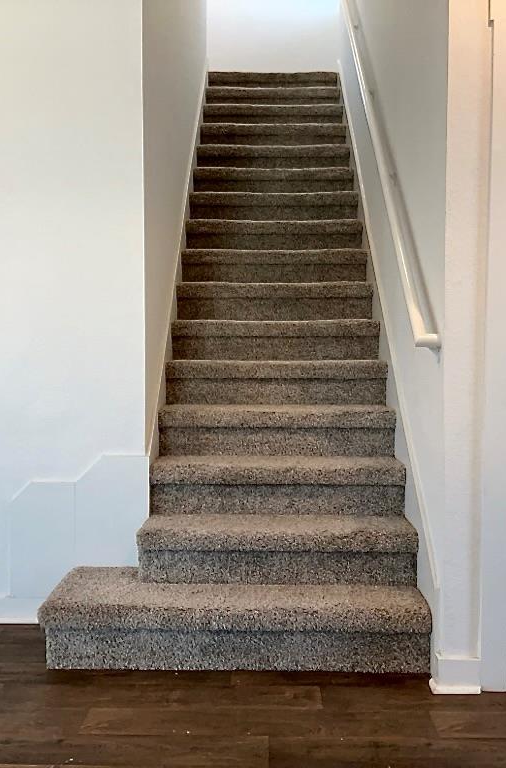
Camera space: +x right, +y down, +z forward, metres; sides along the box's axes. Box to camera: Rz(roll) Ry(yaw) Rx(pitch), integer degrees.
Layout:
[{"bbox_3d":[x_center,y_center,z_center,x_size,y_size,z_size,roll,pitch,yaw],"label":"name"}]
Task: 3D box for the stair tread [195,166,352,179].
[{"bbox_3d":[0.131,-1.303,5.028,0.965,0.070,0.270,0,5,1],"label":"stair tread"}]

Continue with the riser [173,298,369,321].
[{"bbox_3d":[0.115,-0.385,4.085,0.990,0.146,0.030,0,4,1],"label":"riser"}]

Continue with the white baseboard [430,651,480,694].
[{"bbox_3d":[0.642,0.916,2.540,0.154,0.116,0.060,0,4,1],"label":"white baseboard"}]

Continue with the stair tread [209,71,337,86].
[{"bbox_3d":[0.151,-2.328,6.166,0.983,0.078,0.261,0,3,1],"label":"stair tread"}]

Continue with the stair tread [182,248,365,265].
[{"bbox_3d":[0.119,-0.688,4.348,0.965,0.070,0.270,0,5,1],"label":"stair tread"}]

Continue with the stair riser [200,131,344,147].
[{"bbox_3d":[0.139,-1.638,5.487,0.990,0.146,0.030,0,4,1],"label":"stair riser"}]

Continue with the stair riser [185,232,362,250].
[{"bbox_3d":[0.122,-0.790,4.493,0.965,0.125,0.030,0,5,1],"label":"stair riser"}]

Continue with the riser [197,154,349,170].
[{"bbox_3d":[0.133,-1.406,5.173,0.965,0.125,0.030,0,5,1],"label":"riser"}]

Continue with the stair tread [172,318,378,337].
[{"bbox_3d":[0.111,-0.272,3.877,0.983,0.078,0.261,0,3,1],"label":"stair tread"}]

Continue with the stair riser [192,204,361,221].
[{"bbox_3d":[0.125,-0.993,4.702,0.983,0.115,0.025,0,3,1],"label":"stair riser"}]

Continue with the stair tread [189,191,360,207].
[{"bbox_3d":[0.129,-1.104,4.877,0.995,0.068,0.275,0,4,1],"label":"stair tread"}]

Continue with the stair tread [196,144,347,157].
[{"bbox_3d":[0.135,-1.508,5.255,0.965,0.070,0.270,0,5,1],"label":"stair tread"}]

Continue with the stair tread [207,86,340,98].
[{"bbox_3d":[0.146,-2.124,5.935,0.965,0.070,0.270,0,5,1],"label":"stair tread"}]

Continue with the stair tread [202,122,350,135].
[{"bbox_3d":[0.139,-1.711,5.480,0.983,0.078,0.261,0,3,1],"label":"stair tread"}]

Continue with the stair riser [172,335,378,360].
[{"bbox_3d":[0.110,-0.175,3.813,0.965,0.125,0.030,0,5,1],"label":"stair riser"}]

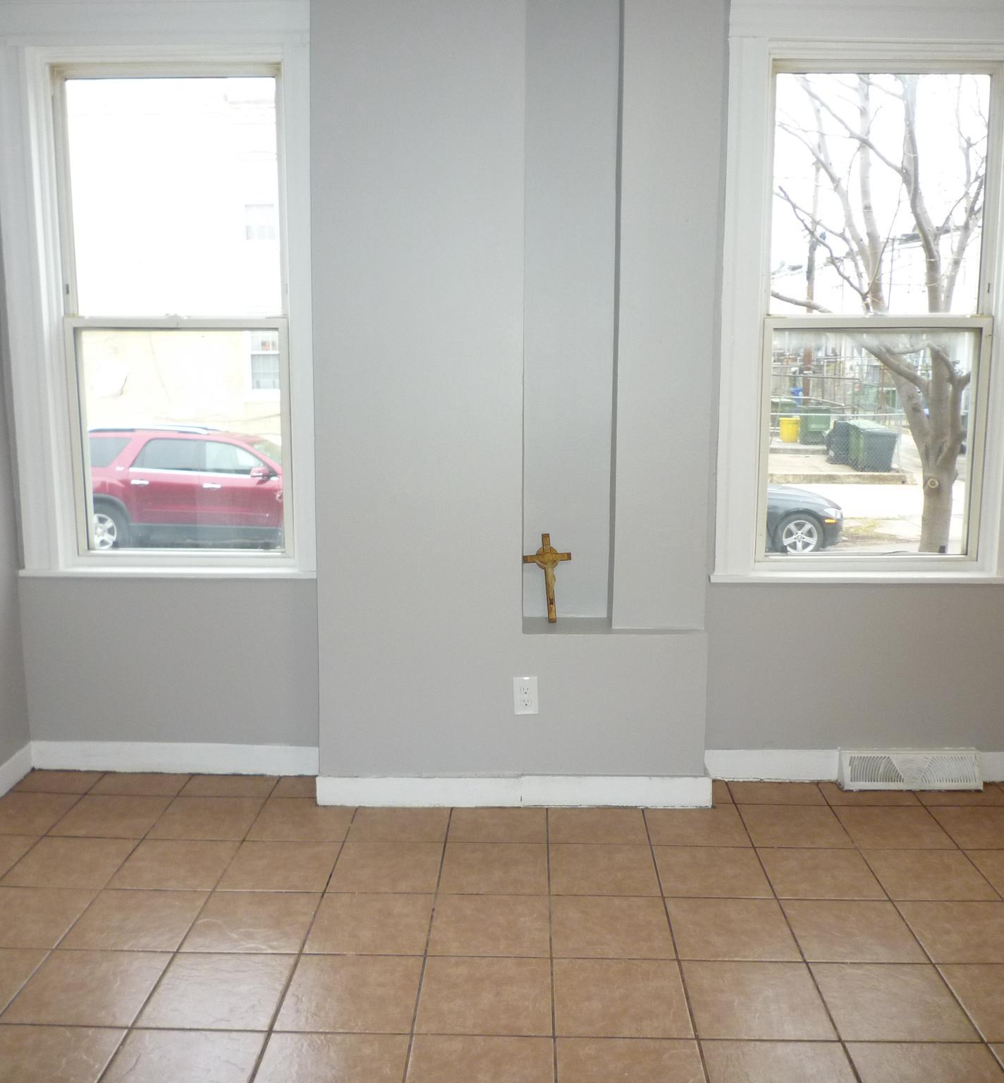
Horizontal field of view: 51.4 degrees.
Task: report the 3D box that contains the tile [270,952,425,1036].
[{"bbox_3d":[-0.341,1.035,2.389,0.302,0.010,0.302,0,9,2],"label":"tile"}]

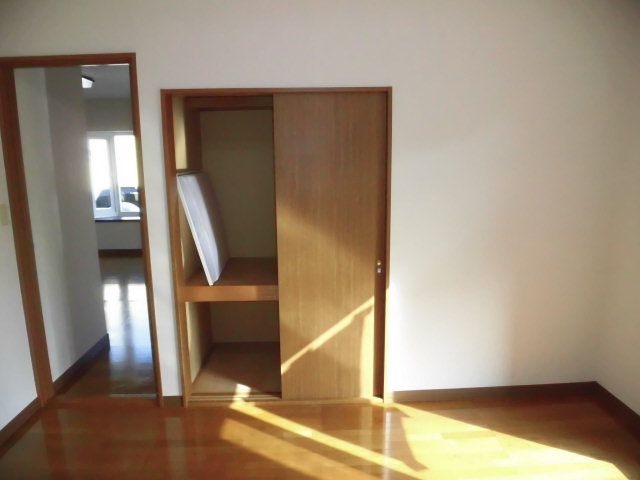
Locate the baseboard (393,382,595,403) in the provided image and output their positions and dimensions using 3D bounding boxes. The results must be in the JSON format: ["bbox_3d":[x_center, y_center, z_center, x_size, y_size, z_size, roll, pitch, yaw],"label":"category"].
[{"bbox_3d":[1.073,0.944,2.728,1.308,0.082,0.015,-1,10,-2],"label":"baseboard"}]

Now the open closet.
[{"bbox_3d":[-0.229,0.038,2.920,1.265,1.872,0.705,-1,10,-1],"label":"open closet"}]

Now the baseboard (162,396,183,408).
[{"bbox_3d":[-0.885,0.982,2.675,0.115,0.078,0.015,-1,10,-2],"label":"baseboard"}]

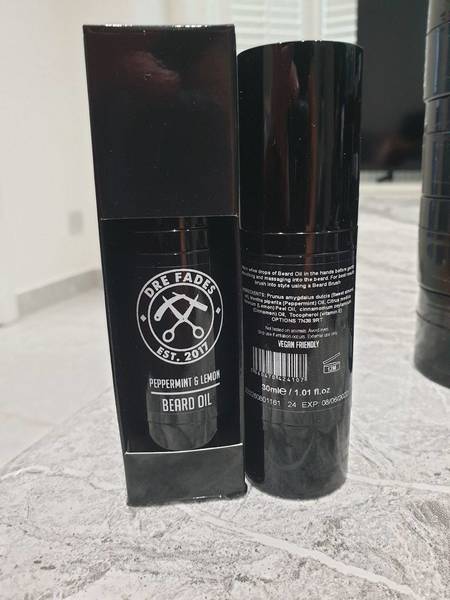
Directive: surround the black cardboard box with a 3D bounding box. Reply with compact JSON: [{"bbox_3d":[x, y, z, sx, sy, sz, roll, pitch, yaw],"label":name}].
[{"bbox_3d":[-0.015,-0.006,0.140,0.036,0.130,0.036,-3,13,-3],"label":"black cardboard box"}]

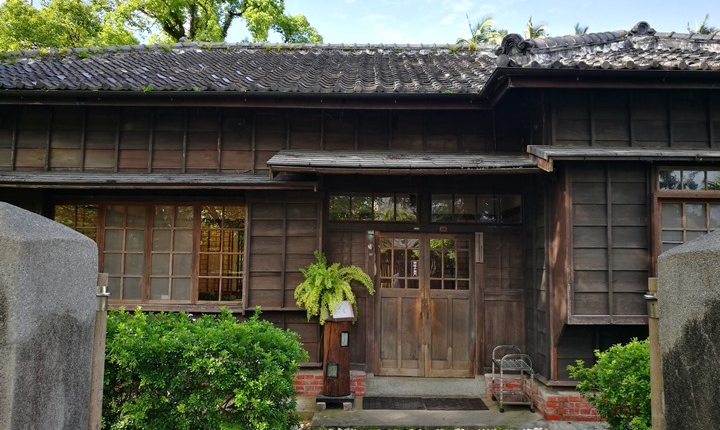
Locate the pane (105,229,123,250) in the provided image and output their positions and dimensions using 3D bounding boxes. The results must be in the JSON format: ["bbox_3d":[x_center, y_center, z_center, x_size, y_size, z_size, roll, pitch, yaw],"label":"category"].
[{"bbox_3d":[-3.028,0.309,6.923,0.231,0.269,0.025,1,-5,0],"label":"pane"}]

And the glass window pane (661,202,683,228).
[{"bbox_3d":[3.453,0.010,6.208,0.229,0.280,0.020,1,-5,0],"label":"glass window pane"}]

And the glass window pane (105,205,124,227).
[{"bbox_3d":[-3.022,0.014,6.950,0.240,0.264,0.025,1,-5,0],"label":"glass window pane"}]

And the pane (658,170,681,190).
[{"bbox_3d":[3.205,-0.358,5.804,0.221,0.207,0.025,1,-5,0],"label":"pane"}]

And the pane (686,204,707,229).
[{"bbox_3d":[3.459,0.016,5.773,0.212,0.271,0.025,1,-5,0],"label":"pane"}]

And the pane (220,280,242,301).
[{"bbox_3d":[-1.620,0.953,7.095,0.279,0.279,0.030,0,-4,0],"label":"pane"}]

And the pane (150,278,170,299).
[{"bbox_3d":[-2.517,0.928,7.101,0.254,0.279,0.030,0,-4,0],"label":"pane"}]

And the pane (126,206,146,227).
[{"bbox_3d":[-2.866,0.021,7.207,0.247,0.283,0.020,1,-5,1],"label":"pane"}]

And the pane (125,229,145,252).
[{"bbox_3d":[-2.874,0.330,7.181,0.247,0.282,0.020,1,-5,1],"label":"pane"}]

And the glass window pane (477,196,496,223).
[{"bbox_3d":[1.633,-0.070,7.211,0.249,0.342,0.020,1,-5,0],"label":"glass window pane"}]

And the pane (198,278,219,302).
[{"bbox_3d":[-1.910,0.941,7.097,0.254,0.304,0.030,0,-4,0],"label":"pane"}]

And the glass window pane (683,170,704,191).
[{"bbox_3d":[3.452,-0.355,5.806,0.227,0.206,0.025,1,-5,0],"label":"glass window pane"}]

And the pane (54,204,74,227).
[{"bbox_3d":[-3.644,0.015,6.944,0.258,0.267,0.025,1,-5,0],"label":"pane"}]

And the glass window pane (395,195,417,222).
[{"bbox_3d":[0.601,-0.086,7.219,0.271,0.327,0.020,1,-5,0],"label":"glass window pane"}]

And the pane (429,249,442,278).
[{"bbox_3d":[0.968,0.623,7.154,0.166,0.371,0.020,1,-5,0],"label":"pane"}]

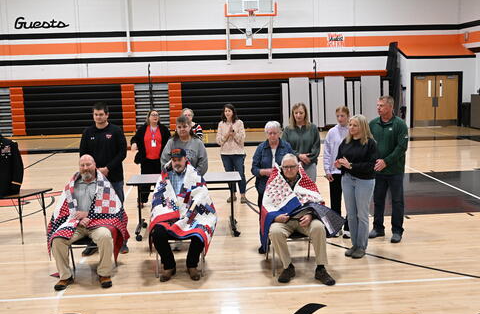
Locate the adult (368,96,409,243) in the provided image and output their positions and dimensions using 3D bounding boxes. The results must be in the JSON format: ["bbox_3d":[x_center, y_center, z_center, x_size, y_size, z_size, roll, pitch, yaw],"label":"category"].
[{"bbox_3d":[1.860,0.149,7.060,0.540,1.820,0.380,4,9,35],"label":"adult"}]

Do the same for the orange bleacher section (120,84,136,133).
[{"bbox_3d":[-4.671,-2.046,23.460,0.580,2.050,0.500,-2,8,-4],"label":"orange bleacher section"}]

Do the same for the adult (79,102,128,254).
[{"bbox_3d":[-1.637,0.268,6.740,0.570,1.820,0.380,-2,8,-8],"label":"adult"}]

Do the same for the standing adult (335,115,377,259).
[{"bbox_3d":[1.367,0.331,6.626,0.485,1.656,0.364,4,9,35],"label":"standing adult"}]

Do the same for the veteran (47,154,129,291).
[{"bbox_3d":[-1.683,0.649,6.282,0.848,1.283,0.990,-3,8,-12],"label":"veteran"}]

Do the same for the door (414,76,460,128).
[{"bbox_3d":[8.190,-2.332,23.459,1.880,2.140,0.120,-2,8,-4],"label":"door"}]

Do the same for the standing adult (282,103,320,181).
[{"bbox_3d":[0.809,0.182,7.367,0.500,1.720,0.360,0,8,6],"label":"standing adult"}]

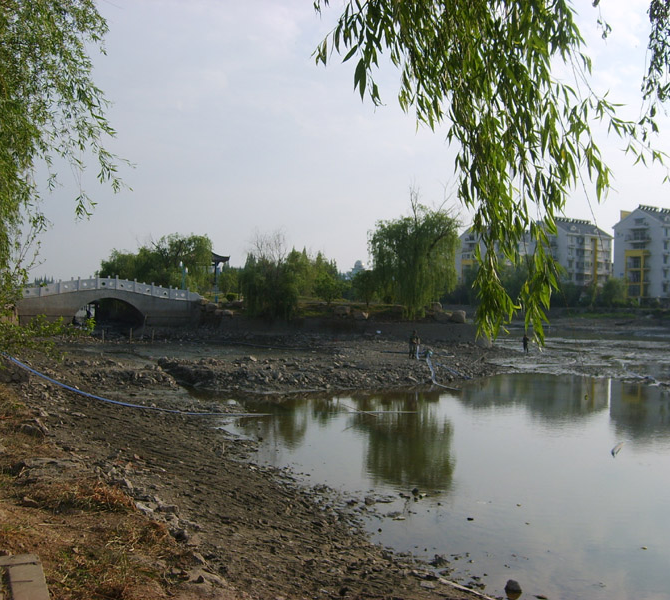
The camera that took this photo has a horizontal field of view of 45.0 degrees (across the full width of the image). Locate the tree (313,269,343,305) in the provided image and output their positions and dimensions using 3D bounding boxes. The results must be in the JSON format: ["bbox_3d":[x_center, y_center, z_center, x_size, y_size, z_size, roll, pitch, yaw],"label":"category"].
[{"bbox_3d":[-0.683,-1.287,85.000,3.150,3.630,3.300,1,0,0],"label":"tree"}]

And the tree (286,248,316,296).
[{"bbox_3d":[-4.350,-3.342,102.000,3.780,6.300,3.900,1,0,-2],"label":"tree"}]

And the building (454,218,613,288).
[{"bbox_3d":[49.609,-9.163,205.244,17.000,20.200,35.500,1,0,-38],"label":"building"}]

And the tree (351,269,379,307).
[{"bbox_3d":[3.092,-1.242,82.000,2.840,3.900,3.000,1,0,2],"label":"tree"}]

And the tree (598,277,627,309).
[{"bbox_3d":[52.145,-1.221,152.000,5.640,5.640,5.400,1,0,19],"label":"tree"}]

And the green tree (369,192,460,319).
[{"bbox_3d":[7.175,-3.950,73.000,7.800,11.000,7.600,1,0,6],"label":"green tree"}]

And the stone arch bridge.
[{"bbox_3d":[-21.111,0.202,75.048,16.500,4.900,5.000,1,0,-23],"label":"stone arch bridge"}]

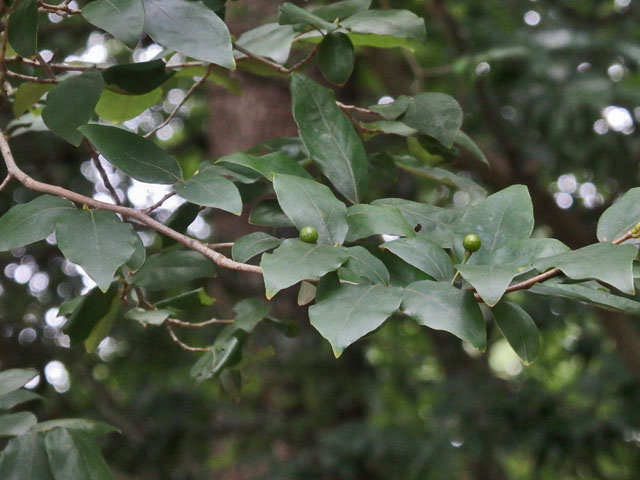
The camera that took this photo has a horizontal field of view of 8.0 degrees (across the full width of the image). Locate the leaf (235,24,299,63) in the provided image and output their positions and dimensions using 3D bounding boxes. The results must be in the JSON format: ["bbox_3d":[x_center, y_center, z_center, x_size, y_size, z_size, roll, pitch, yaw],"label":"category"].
[{"bbox_3d":[-0.038,-0.136,3.178,0.050,0.010,0.031,-22,42,-30],"label":"leaf"}]

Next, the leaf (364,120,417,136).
[{"bbox_3d":[0.050,-0.083,3.400,0.044,0.010,0.025,8,24,17],"label":"leaf"}]

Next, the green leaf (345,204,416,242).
[{"bbox_3d":[0.039,-0.012,3.000,0.056,0.014,0.036,13,38,21],"label":"green leaf"}]

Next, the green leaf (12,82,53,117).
[{"bbox_3d":[-0.211,-0.104,3.299,0.023,0.012,0.052,25,-54,-38],"label":"green leaf"}]

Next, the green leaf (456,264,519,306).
[{"bbox_3d":[0.108,0.029,2.953,0.039,0.012,0.043,0,37,0],"label":"green leaf"}]

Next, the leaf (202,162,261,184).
[{"bbox_3d":[-0.060,-0.043,3.030,0.044,0.013,0.033,5,37,13],"label":"leaf"}]

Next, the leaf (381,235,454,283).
[{"bbox_3d":[0.071,0.011,3.182,0.057,0.031,0.012,28,-39,16],"label":"leaf"}]

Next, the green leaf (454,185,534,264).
[{"bbox_3d":[0.114,-0.010,3.007,0.049,0.066,0.012,21,-26,15],"label":"green leaf"}]

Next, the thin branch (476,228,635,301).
[{"bbox_3d":[0.162,0.018,3.150,0.124,0.010,0.010,-23,0,14],"label":"thin branch"}]

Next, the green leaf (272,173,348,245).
[{"bbox_3d":[-0.007,-0.022,3.151,0.035,0.071,0.012,-34,-21,-23],"label":"green leaf"}]

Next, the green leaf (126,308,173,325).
[{"bbox_3d":[-0.117,0.052,3.114,0.034,0.007,0.020,-5,31,-12],"label":"green leaf"}]

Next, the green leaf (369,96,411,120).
[{"bbox_3d":[0.047,-0.088,3.060,0.042,0.013,0.029,-12,32,-40],"label":"green leaf"}]

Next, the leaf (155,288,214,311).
[{"bbox_3d":[-0.101,0.045,3.398,0.045,0.012,0.031,-4,-32,6],"label":"leaf"}]

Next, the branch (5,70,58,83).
[{"bbox_3d":[-0.197,-0.112,3.135,0.034,0.005,0.010,9,0,0],"label":"branch"}]

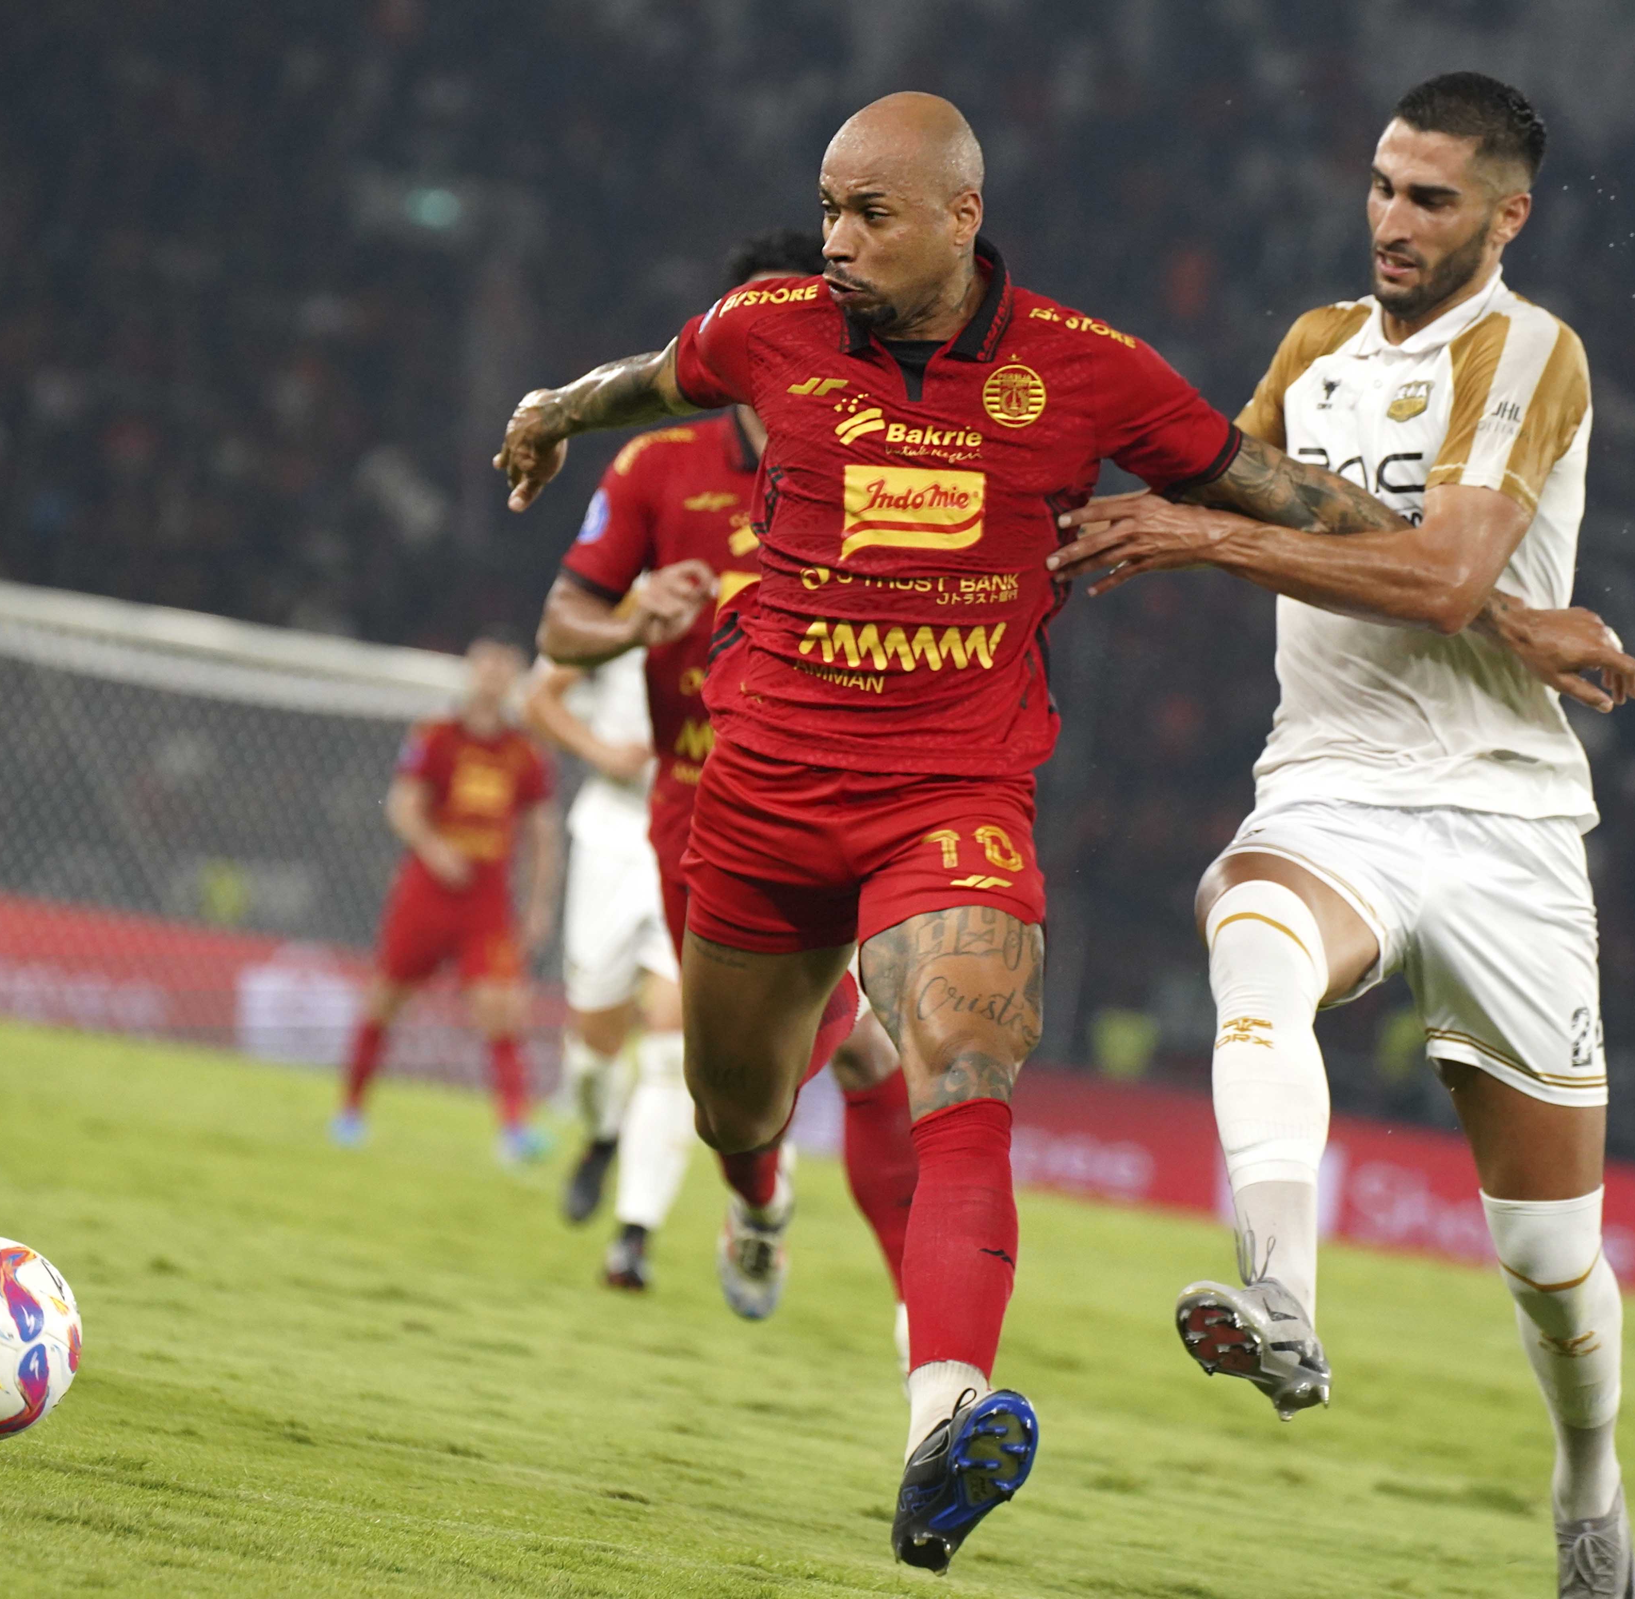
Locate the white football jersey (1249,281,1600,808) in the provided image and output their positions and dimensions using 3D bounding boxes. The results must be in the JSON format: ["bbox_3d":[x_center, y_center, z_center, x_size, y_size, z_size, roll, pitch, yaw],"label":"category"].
[{"bbox_3d":[0.690,-0.290,20.000,0.450,0.640,0.340,9,-1,28],"label":"white football jersey"}]

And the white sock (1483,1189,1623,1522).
[{"bbox_3d":[0.851,0.639,20.100,0.145,0.385,0.150,-5,6,5],"label":"white sock"}]

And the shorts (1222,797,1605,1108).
[{"bbox_3d":[0.678,0.173,19.900,0.430,0.360,0.370,9,-1,12],"label":"shorts"}]

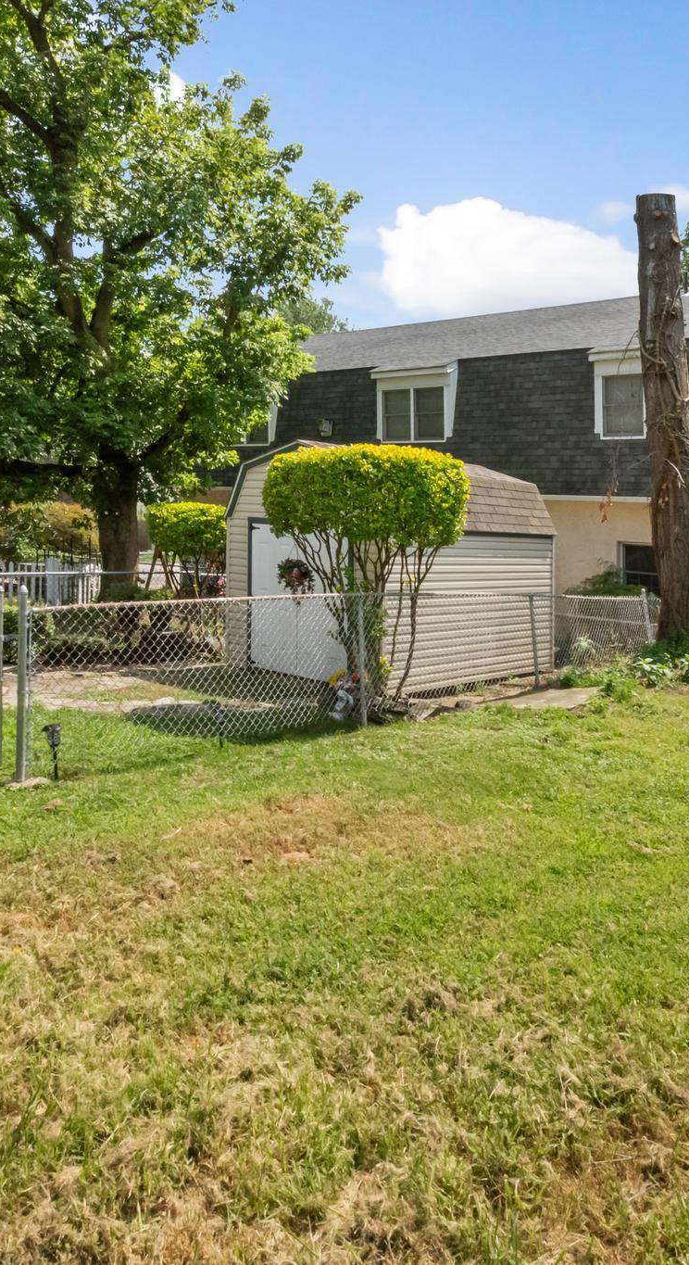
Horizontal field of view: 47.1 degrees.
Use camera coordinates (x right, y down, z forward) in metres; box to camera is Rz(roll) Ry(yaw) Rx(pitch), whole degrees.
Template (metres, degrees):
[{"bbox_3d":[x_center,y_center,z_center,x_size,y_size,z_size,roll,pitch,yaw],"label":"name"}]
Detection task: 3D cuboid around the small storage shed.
[{"bbox_3d":[0.820,-0.930,11.100,2.650,2.950,3.750,5,7,44],"label":"small storage shed"}]

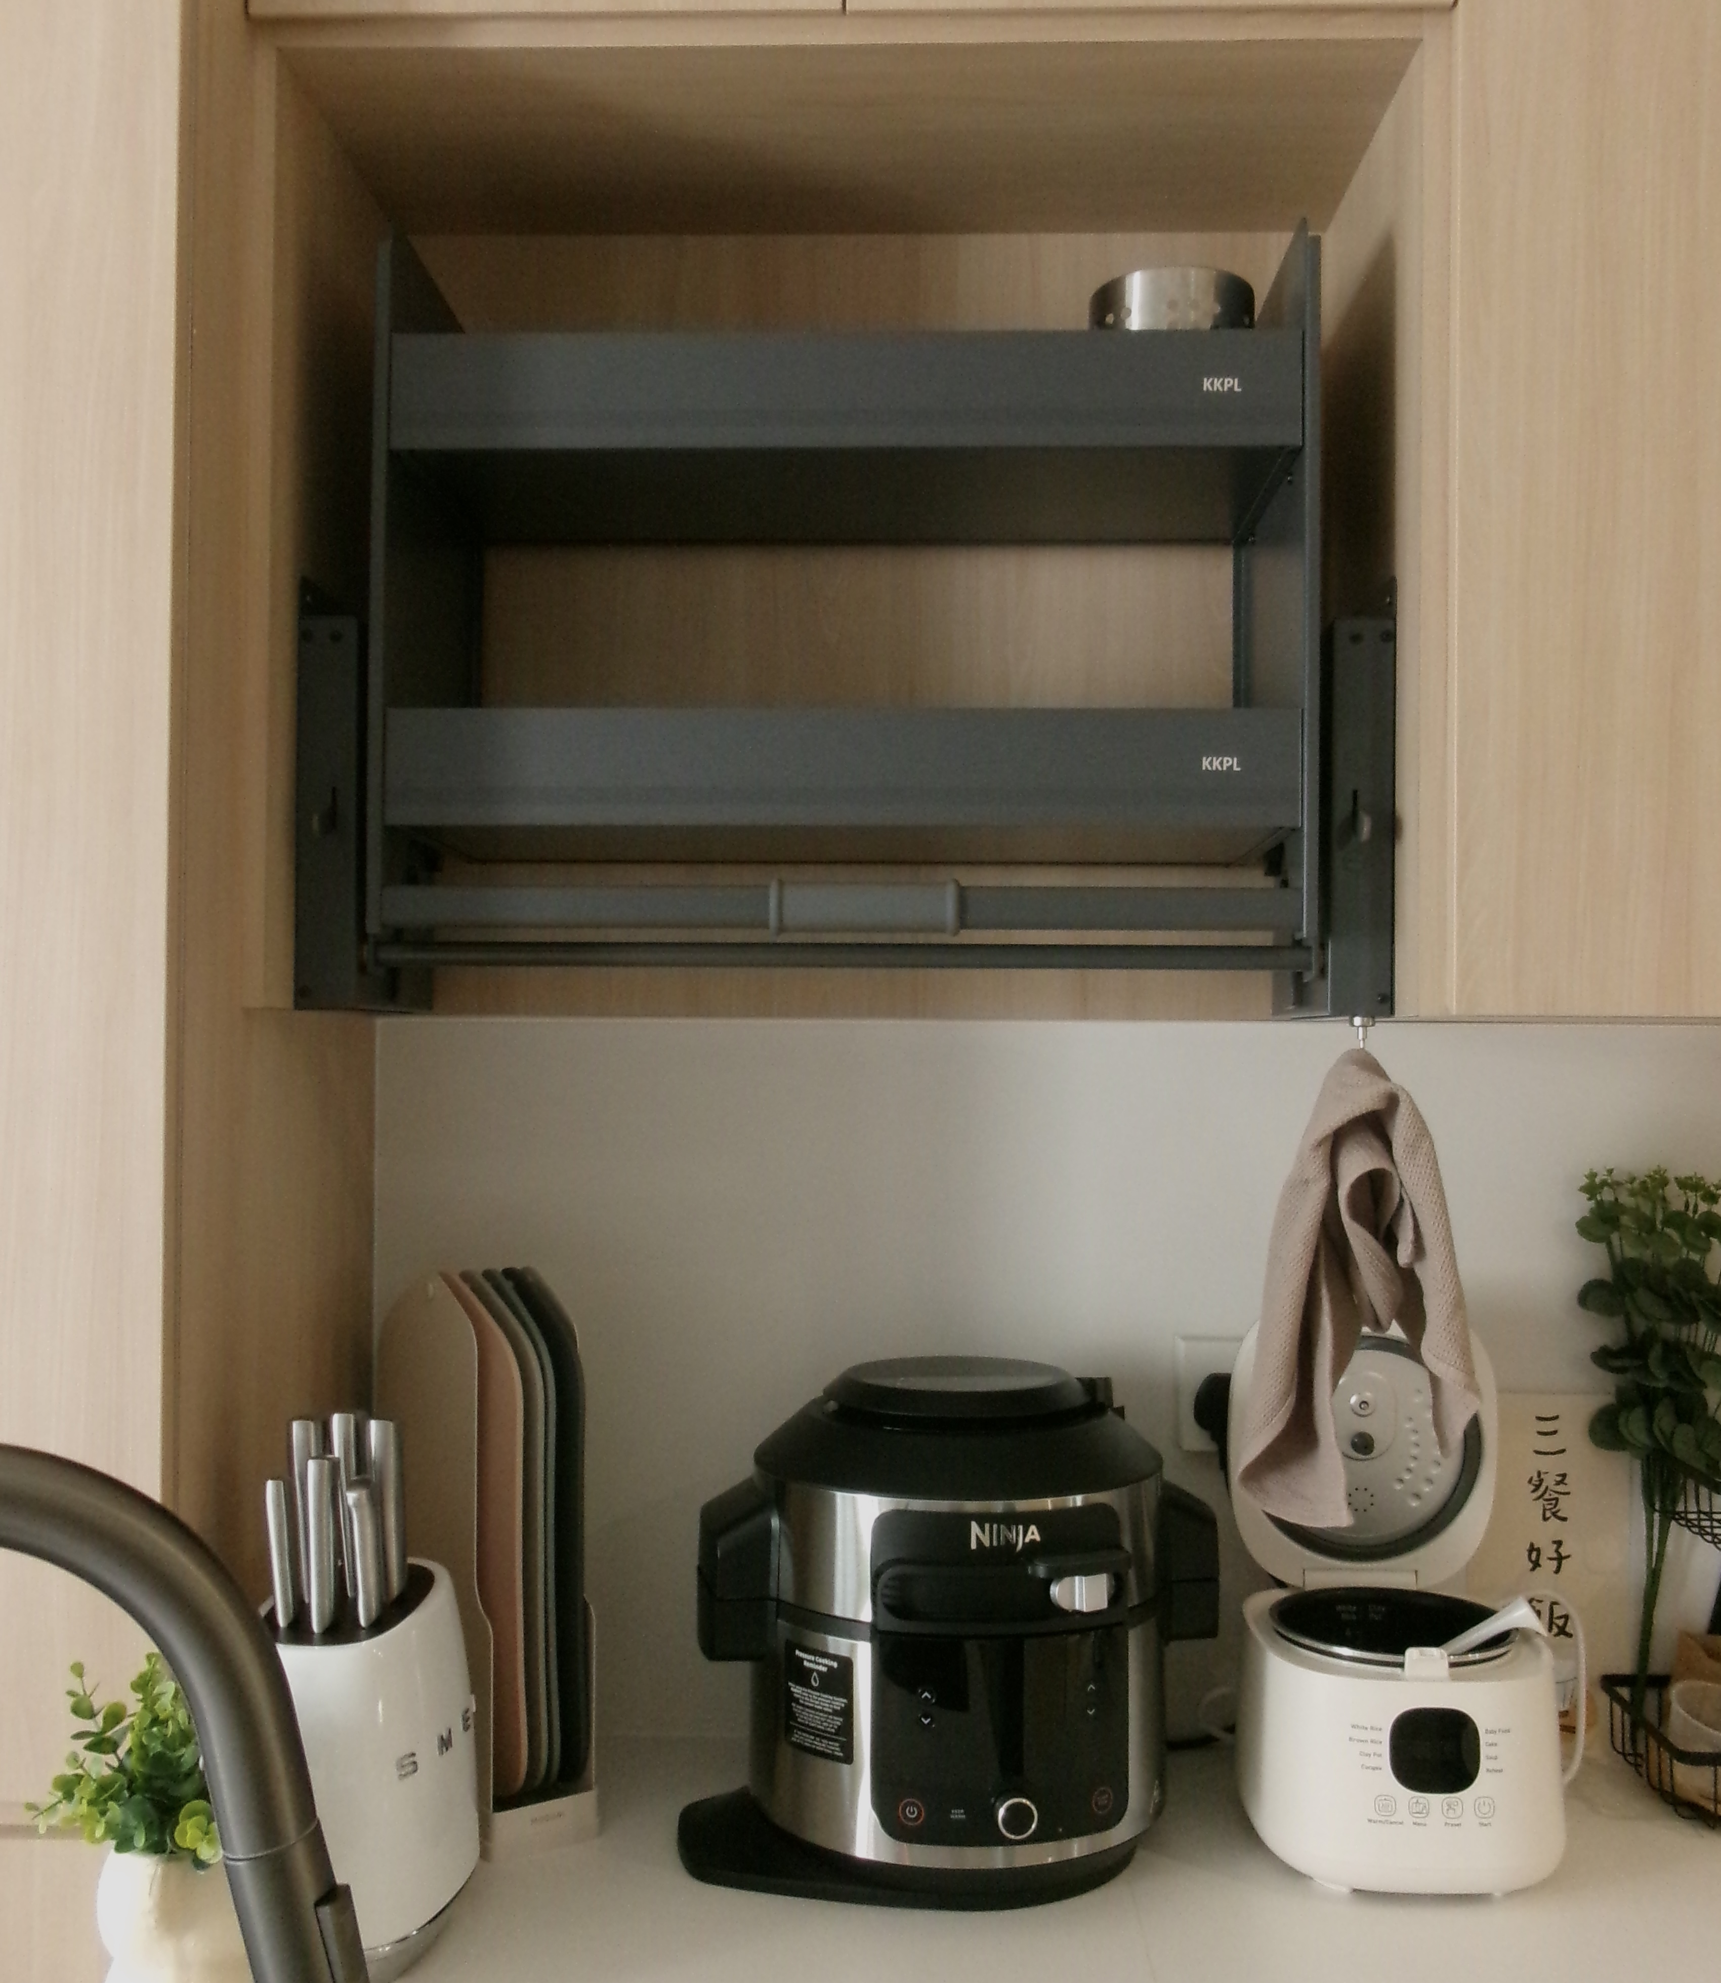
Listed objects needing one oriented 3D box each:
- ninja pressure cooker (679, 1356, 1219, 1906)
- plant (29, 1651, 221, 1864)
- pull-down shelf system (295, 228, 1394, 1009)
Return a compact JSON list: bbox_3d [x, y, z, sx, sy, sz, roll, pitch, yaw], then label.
[{"bbox_3d":[0.071,0.449,1.358,0.392,0.338,0.345,1,-1,-8],"label":"ninja pressure cooker"},{"bbox_3d":[-0.405,0.432,1.044,0.122,0.120,0.115,0,-1,2],"label":"plant"},{"bbox_3d":[-0.010,-0.252,1.383,0.764,0.537,0.280,0,-1,2],"label":"pull-down shelf system"}]

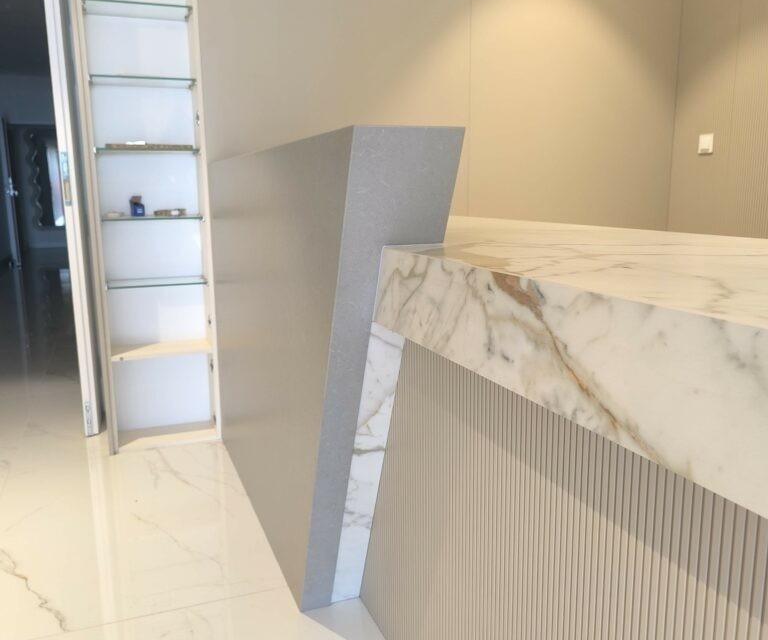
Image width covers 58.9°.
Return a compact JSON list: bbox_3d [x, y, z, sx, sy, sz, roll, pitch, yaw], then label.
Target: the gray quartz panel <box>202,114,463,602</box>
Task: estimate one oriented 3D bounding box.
[{"bbox_3d":[-0.269,0.103,1.954,0.177,1.128,1.787,-5,12,-20],"label":"gray quartz panel"}]

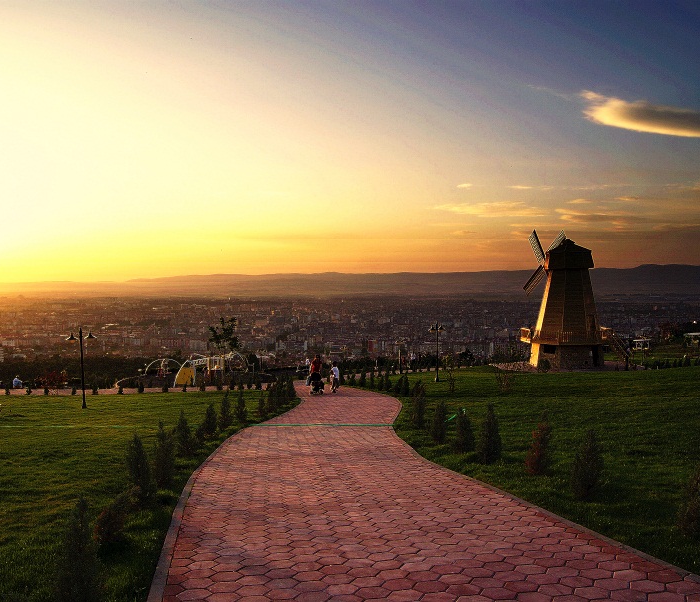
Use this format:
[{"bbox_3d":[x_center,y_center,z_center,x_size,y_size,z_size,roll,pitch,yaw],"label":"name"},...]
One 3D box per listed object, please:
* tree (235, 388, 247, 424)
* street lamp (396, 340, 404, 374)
[{"bbox_3d":[-3.065,2.967,19.000,0.360,1.020,0.360,0,1,0],"label":"tree"},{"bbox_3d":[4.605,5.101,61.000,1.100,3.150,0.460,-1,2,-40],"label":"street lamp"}]

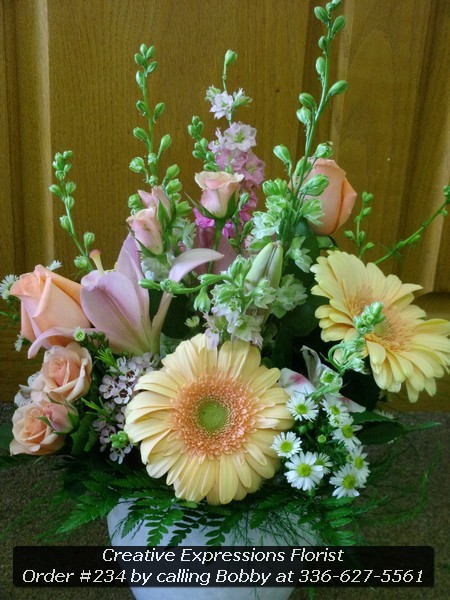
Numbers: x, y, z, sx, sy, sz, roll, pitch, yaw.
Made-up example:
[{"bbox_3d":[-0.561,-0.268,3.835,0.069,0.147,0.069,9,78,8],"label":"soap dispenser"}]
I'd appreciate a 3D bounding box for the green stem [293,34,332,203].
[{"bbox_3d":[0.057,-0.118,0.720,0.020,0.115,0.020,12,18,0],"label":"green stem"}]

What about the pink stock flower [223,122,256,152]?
[{"bbox_3d":[0.010,-0.108,0.735,0.022,0.020,0.015,0,-6,-6],"label":"pink stock flower"}]

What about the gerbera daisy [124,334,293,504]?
[{"bbox_3d":[-0.010,0.075,0.700,0.106,0.107,0.032,3,-7,1],"label":"gerbera daisy"}]

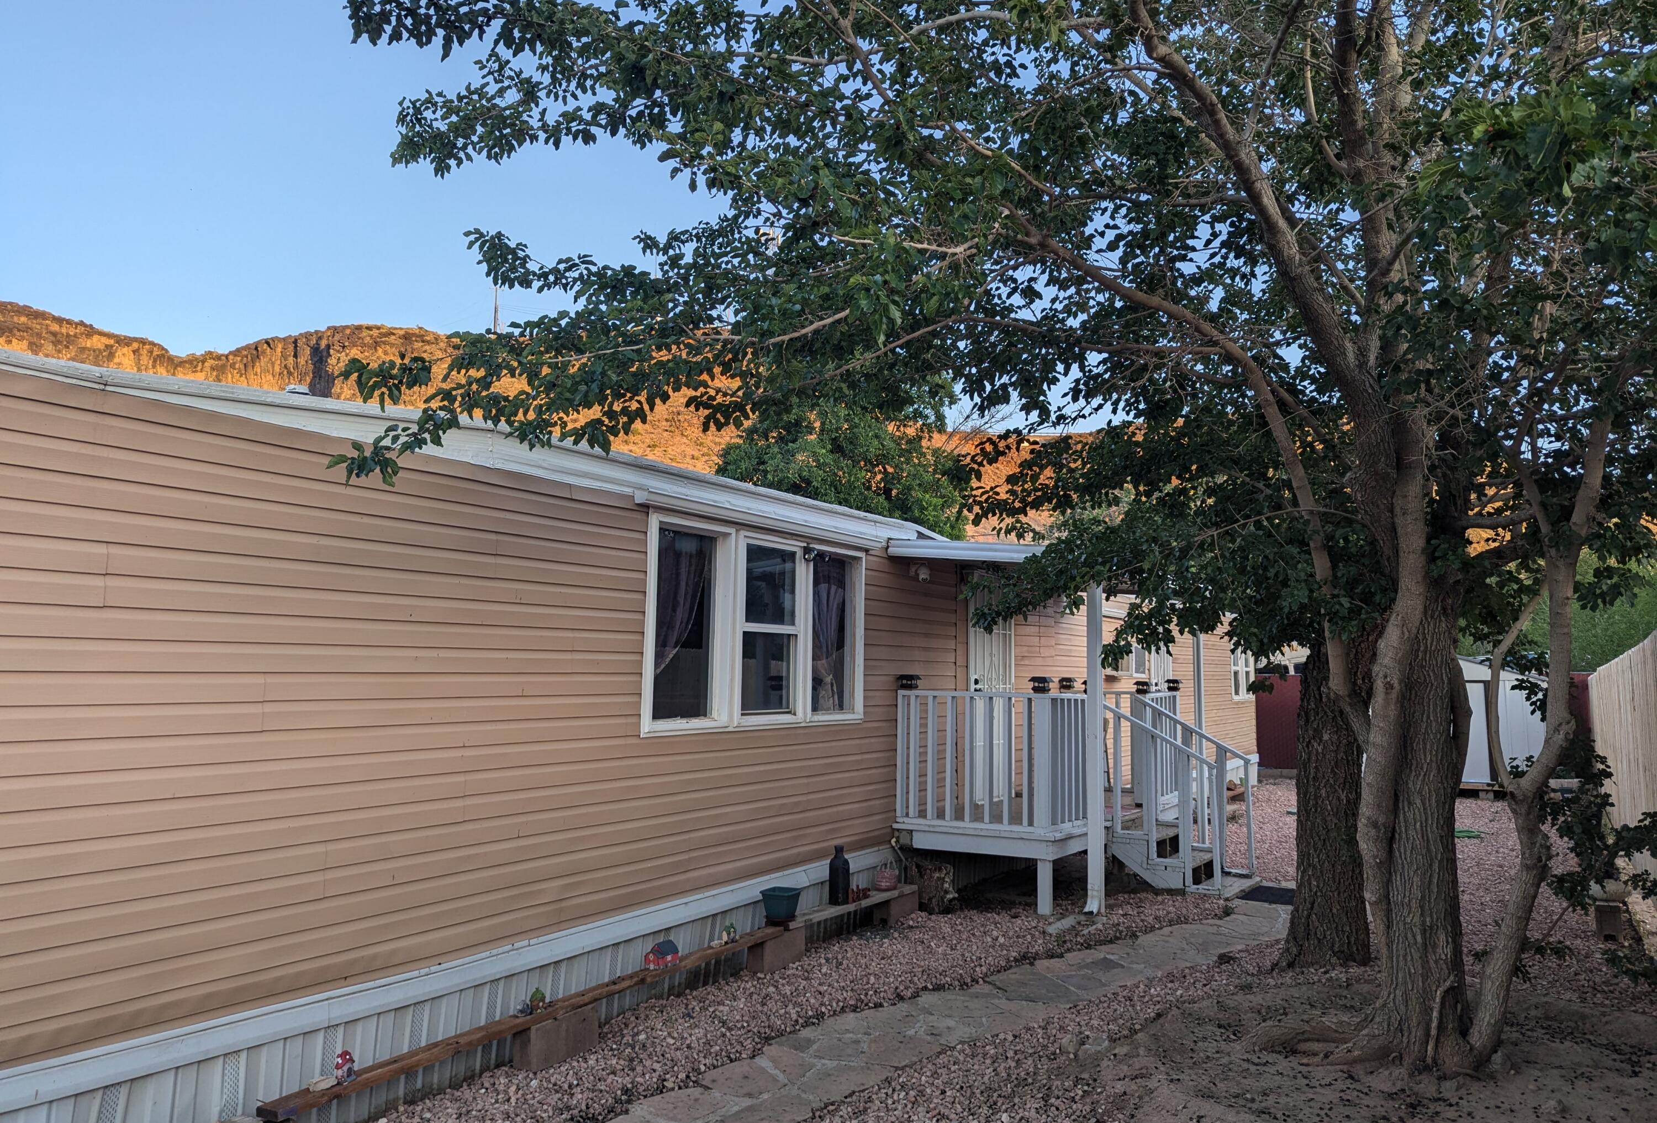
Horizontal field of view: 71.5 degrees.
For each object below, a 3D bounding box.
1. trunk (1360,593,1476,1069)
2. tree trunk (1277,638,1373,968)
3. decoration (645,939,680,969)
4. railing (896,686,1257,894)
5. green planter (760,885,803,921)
[{"bbox_3d":[2.472,1.108,4.811,0.436,1.871,0.416,-2,-6,27],"label":"trunk"},{"bbox_3d":[2.744,1.324,6.376,0.465,1.742,0.446,-1,-6,23],"label":"tree trunk"},{"bbox_3d":[-0.799,1.886,5.534,0.082,0.116,0.146,-2,-6,32],"label":"decoration"},{"bbox_3d":[2.014,1.693,8.662,1.931,1.426,3.029,-2,-6,32],"label":"railing"},{"bbox_3d":[-0.259,1.905,6.387,0.176,0.145,0.168,-2,-6,32],"label":"green planter"}]

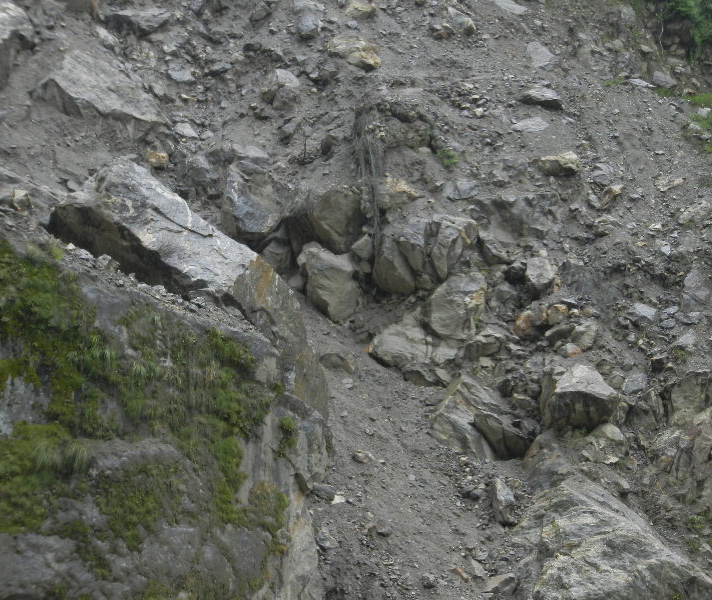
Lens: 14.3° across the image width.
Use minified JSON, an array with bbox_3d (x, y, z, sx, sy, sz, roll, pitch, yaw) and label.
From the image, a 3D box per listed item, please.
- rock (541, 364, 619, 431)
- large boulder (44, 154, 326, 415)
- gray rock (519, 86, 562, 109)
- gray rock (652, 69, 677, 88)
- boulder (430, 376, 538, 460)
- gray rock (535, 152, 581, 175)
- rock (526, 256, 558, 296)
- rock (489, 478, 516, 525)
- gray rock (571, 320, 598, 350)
[{"bbox_3d":[3.656,1.595,46.500,1.238,0.963,0.998,0,-14,0],"label":"rock"},{"bbox_3d":[-2.608,-0.194,44.000,1.600,4.400,2.200,-55,-13,23],"label":"large boulder"},{"bbox_3d":[3.375,-3.704,52.000,0.805,0.330,0.550,0,-12,0],"label":"gray rock"},{"bbox_3d":[5.752,-4.130,53.000,0.448,0.341,0.360,0,-12,0],"label":"gray rock"},{"bbox_3d":[1.996,1.855,44.500,1.659,1.184,1.350,0,-12,0],"label":"boulder"},{"bbox_3d":[3.544,-2.383,50.000,0.809,0.352,0.550,0,-12,0],"label":"gray rock"},{"bbox_3d":[3.346,-0.422,51.000,0.557,0.658,0.546,0,-14,0],"label":"rock"},{"bbox_3d":[2.190,2.998,42.500,0.419,0.715,0.450,0,-12,0],"label":"rock"},{"bbox_3d":[3.698,0.558,46.000,0.453,0.486,0.450,0,-12,0],"label":"gray rock"}]

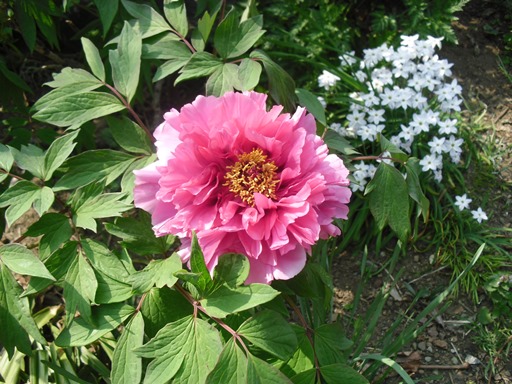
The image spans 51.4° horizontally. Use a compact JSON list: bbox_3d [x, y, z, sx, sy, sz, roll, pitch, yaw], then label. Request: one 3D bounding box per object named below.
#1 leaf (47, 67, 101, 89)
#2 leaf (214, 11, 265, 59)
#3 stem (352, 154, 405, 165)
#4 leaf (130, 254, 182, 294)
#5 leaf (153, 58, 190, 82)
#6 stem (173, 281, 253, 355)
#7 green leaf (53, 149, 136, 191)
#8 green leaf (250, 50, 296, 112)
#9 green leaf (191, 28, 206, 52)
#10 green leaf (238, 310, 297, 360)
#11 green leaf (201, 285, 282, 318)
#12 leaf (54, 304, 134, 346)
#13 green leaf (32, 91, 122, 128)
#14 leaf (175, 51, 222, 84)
[{"bbox_3d":[-0.196,-0.118,0.573,0.067,0.013,0.024,4,60,4],"label":"leaf"},{"bbox_3d":[-0.025,-0.193,0.650,0.056,0.018,0.074,17,74,-1],"label":"leaf"},{"bbox_3d":[0.121,-0.032,0.527,0.055,0.006,0.006,-4,72,5],"label":"stem"},{"bbox_3d":[-0.100,0.084,0.539,0.056,0.016,0.037,-22,59,-14],"label":"leaf"},{"bbox_3d":[-0.104,-0.150,0.642,0.058,0.010,0.029,-41,56,-20],"label":"leaf"},{"bbox_3d":[-0.039,0.114,0.480,0.096,0.008,0.008,39,76,18],"label":"stem"},{"bbox_3d":[-0.191,-0.025,0.630,0.105,0.018,0.040,-17,67,-4],"label":"green leaf"},{"bbox_3d":[0.022,-0.127,0.615,0.036,0.016,0.085,-29,83,-24],"label":"green leaf"},{"bbox_3d":[-0.070,-0.192,0.675,0.020,0.008,0.038,-13,75,-4],"label":"green leaf"},{"bbox_3d":[0.013,0.137,0.522,0.061,0.014,0.042,18,62,0],"label":"green leaf"},{"bbox_3d":[-0.013,0.100,0.490,0.075,0.014,0.032,-4,50,-7],"label":"green leaf"},{"bbox_3d":[-0.200,0.164,0.660,0.105,0.018,0.042,-24,70,-6],"label":"leaf"},{"bbox_3d":[-0.185,-0.086,0.557,0.097,0.016,0.037,-4,60,-3],"label":"green leaf"},{"bbox_3d":[-0.074,-0.146,0.623,0.065,0.014,0.053,-28,52,-16],"label":"leaf"}]

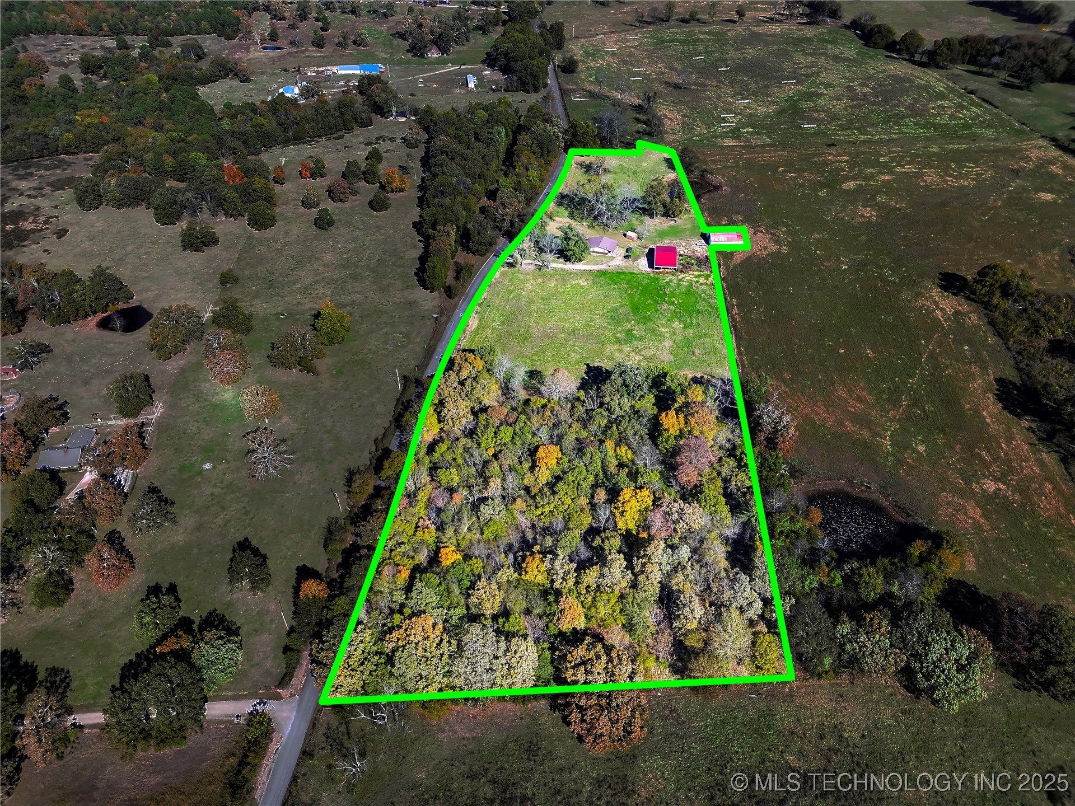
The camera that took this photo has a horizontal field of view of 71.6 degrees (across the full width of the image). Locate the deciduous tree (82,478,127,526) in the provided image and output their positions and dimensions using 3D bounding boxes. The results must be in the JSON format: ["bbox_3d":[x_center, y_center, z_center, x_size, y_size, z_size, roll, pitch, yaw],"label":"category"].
[{"bbox_3d":[-115.500,27.573,199.760,10.700,13.200,10.900,0,41,0],"label":"deciduous tree"}]

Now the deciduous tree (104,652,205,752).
[{"bbox_3d":[-80.000,64.058,156.879,19.600,14.000,19.000,0,41,0],"label":"deciduous tree"}]

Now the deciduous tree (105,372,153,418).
[{"bbox_3d":[-127.200,-1.556,232.741,13.100,14.200,13.400,0,41,0],"label":"deciduous tree"}]

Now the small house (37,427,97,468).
[{"bbox_3d":[-139.767,14.002,221.910,11.700,4.800,15.900,-4,41,-4],"label":"small house"}]

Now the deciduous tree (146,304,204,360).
[{"bbox_3d":[-124.000,-23.077,256.832,17.800,15.300,18.600,0,41,0],"label":"deciduous tree"}]

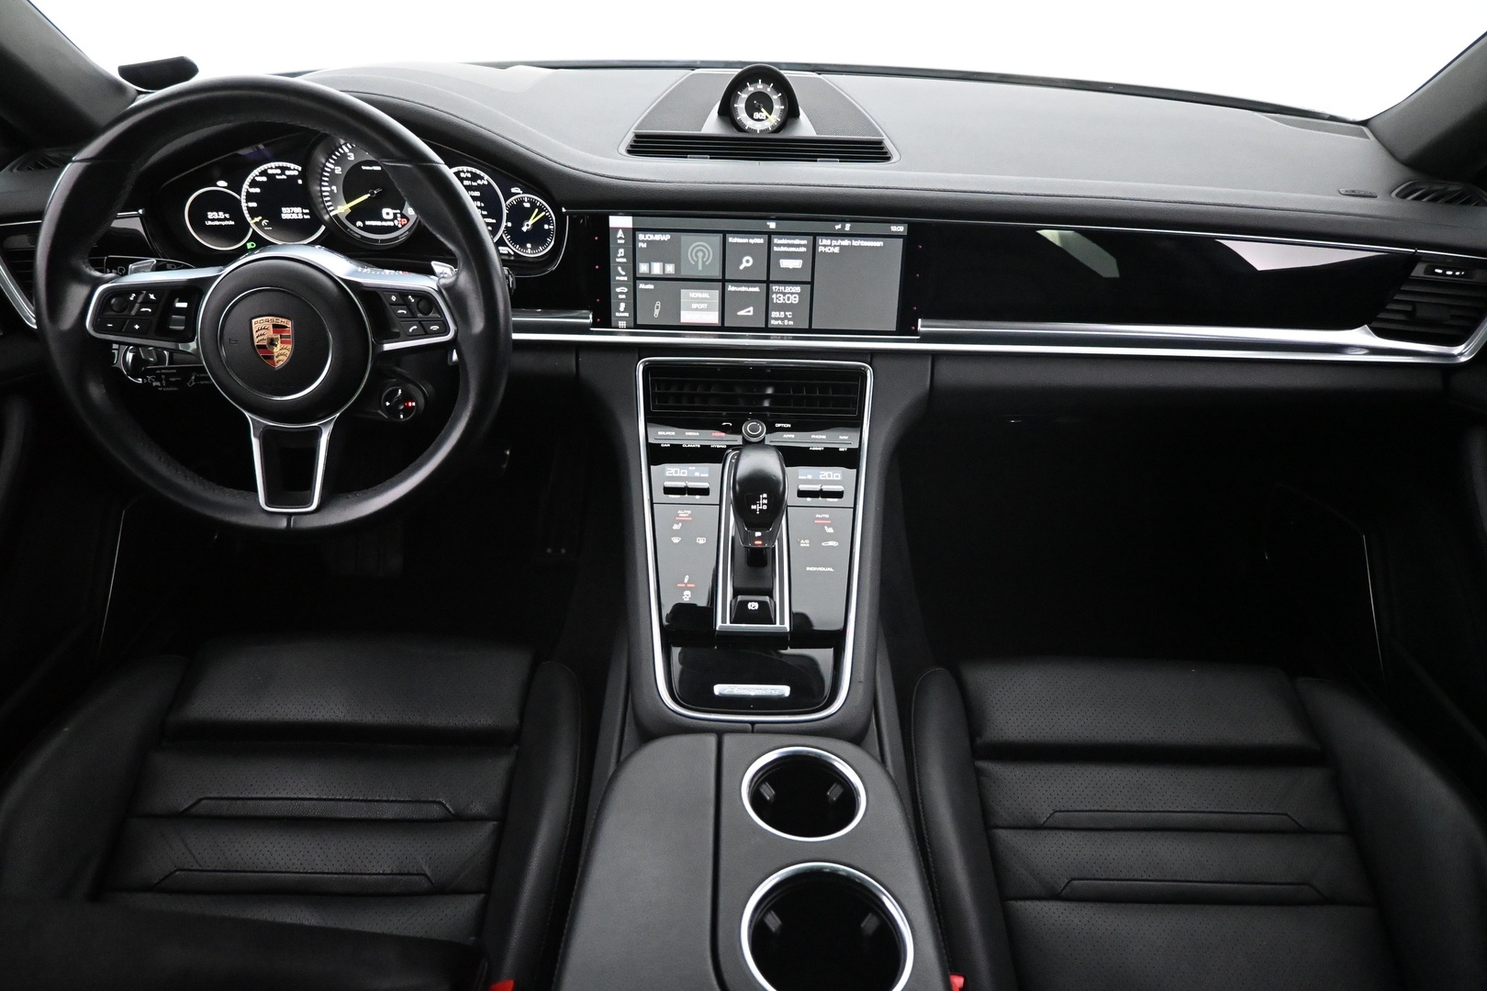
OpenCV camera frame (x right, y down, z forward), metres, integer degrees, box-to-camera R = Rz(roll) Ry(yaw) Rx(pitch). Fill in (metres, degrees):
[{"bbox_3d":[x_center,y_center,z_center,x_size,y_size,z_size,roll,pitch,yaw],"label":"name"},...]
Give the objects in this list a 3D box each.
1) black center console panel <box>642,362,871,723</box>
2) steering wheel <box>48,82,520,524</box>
[{"bbox_3d":[0.011,0.022,0.892,0.228,0.180,0.370,1,34,-2],"label":"black center console panel"},{"bbox_3d":[-0.383,-0.153,0.838,0.375,0.375,0.088,-1,18,-6],"label":"steering wheel"}]

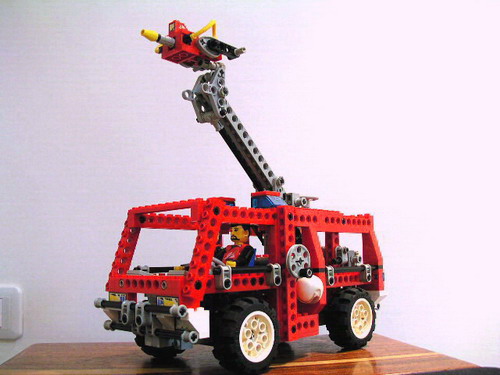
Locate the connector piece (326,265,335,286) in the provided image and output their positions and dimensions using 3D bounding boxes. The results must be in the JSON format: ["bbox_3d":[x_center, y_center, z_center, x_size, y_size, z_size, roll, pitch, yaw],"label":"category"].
[{"bbox_3d":[0.060,0.068,0.418,0.008,0.016,0.008,-8,-10,43],"label":"connector piece"}]

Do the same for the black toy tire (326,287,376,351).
[{"bbox_3d":[0.085,0.108,0.446,0.019,0.048,0.048,-8,-10,43],"label":"black toy tire"}]

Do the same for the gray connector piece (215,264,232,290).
[{"bbox_3d":[-0.017,0.056,0.338,0.008,0.016,0.008,-8,-10,43],"label":"gray connector piece"}]

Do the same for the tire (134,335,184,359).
[{"bbox_3d":[-0.065,0.107,0.413,0.019,0.048,0.048,-8,-10,43],"label":"tire"}]

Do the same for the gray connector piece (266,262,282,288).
[{"bbox_3d":[0.016,0.060,0.372,0.008,0.016,0.008,-8,-10,43],"label":"gray connector piece"}]

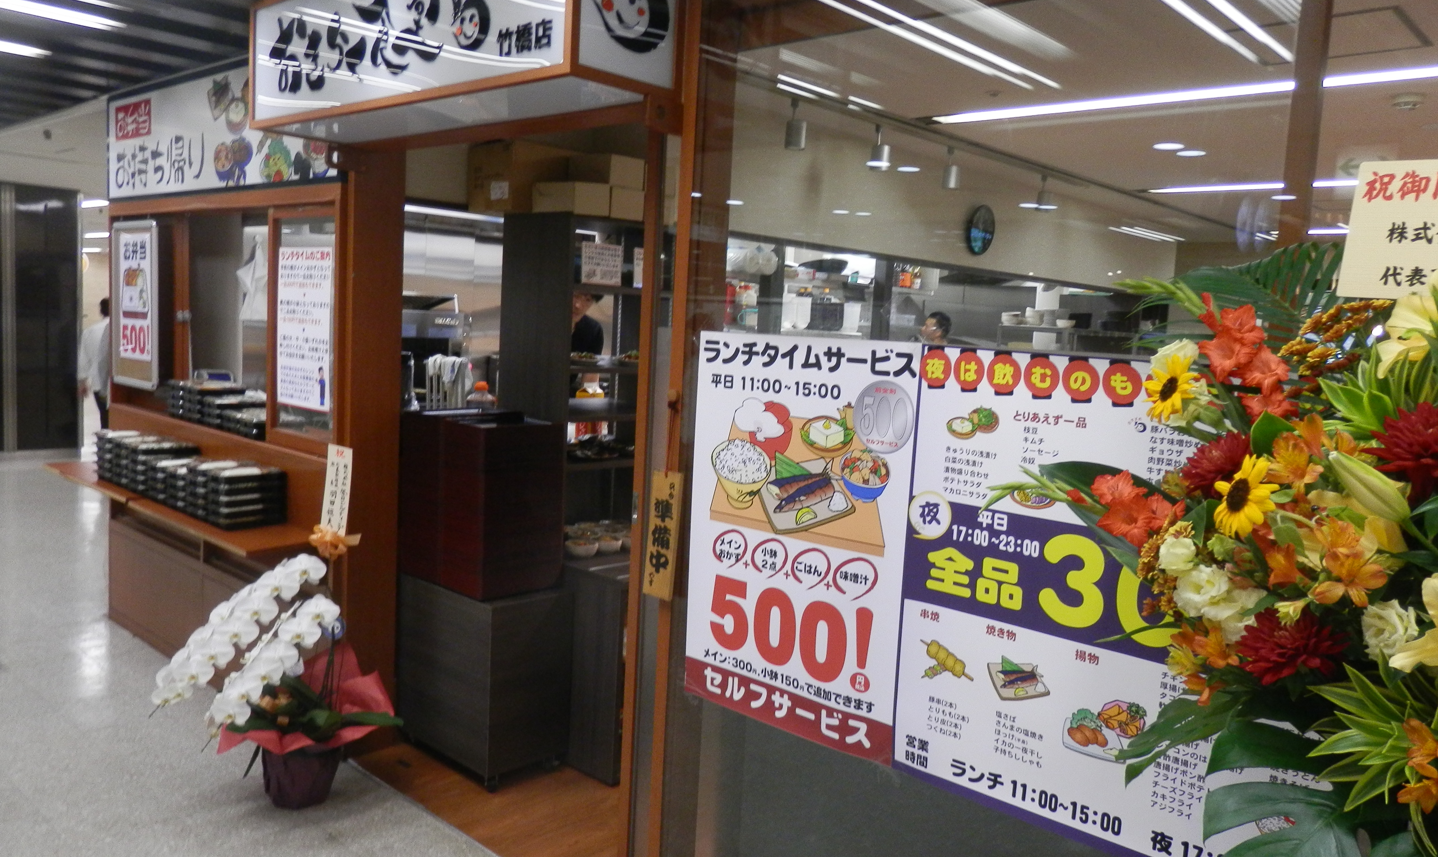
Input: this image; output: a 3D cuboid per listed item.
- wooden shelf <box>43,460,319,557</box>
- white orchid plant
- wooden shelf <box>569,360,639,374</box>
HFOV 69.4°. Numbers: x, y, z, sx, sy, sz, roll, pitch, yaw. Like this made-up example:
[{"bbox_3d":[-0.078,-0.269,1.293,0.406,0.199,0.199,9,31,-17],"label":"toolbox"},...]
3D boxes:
[{"bbox_3d":[-2.152,0.274,4.046,2.059,0.019,0.279,9,9,41],"label":"wooden shelf"},{"bbox_3d":[-1.314,0.680,3.072,0.452,0.585,0.562,9,9,41],"label":"white orchid plant"},{"bbox_3d":[-0.470,-0.224,3.724,0.368,0.020,0.485,9,9,41],"label":"wooden shelf"}]

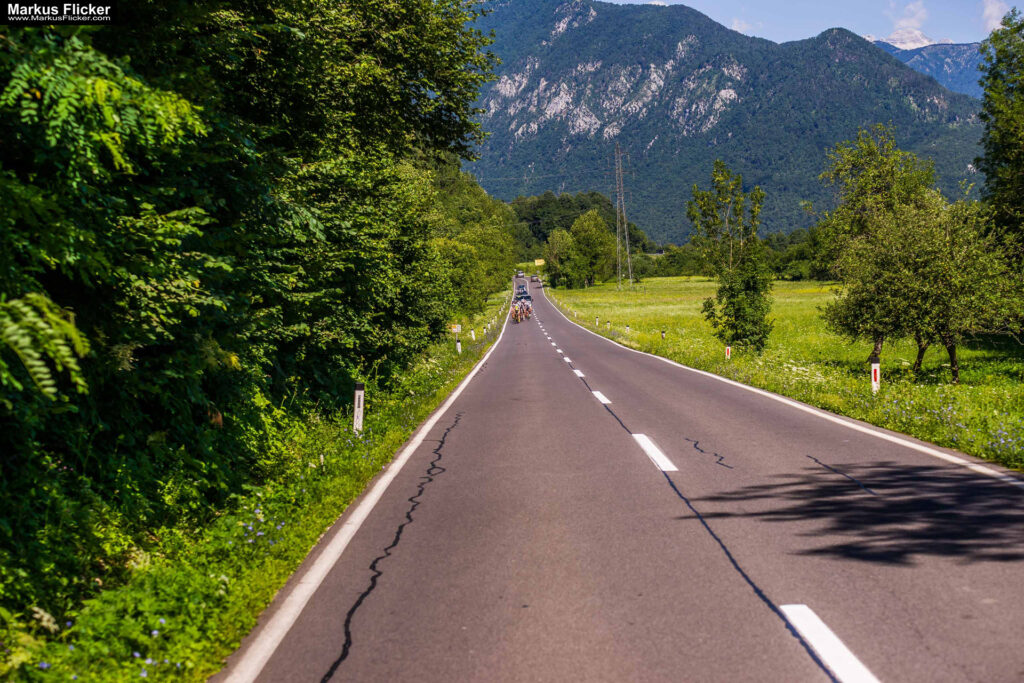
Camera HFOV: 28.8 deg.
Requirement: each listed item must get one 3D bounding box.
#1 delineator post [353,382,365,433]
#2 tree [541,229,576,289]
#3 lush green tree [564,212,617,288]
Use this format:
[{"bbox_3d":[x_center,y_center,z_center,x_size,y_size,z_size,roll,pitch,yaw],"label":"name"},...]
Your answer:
[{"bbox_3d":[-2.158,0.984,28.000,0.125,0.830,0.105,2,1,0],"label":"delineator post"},{"bbox_3d":[9.574,-17.192,410.000,6.800,12.100,6.600,-2,1,0],"label":"tree"},{"bbox_3d":[16.360,-19.278,415.000,10.900,15.900,10.500,-2,1,0],"label":"lush green tree"}]

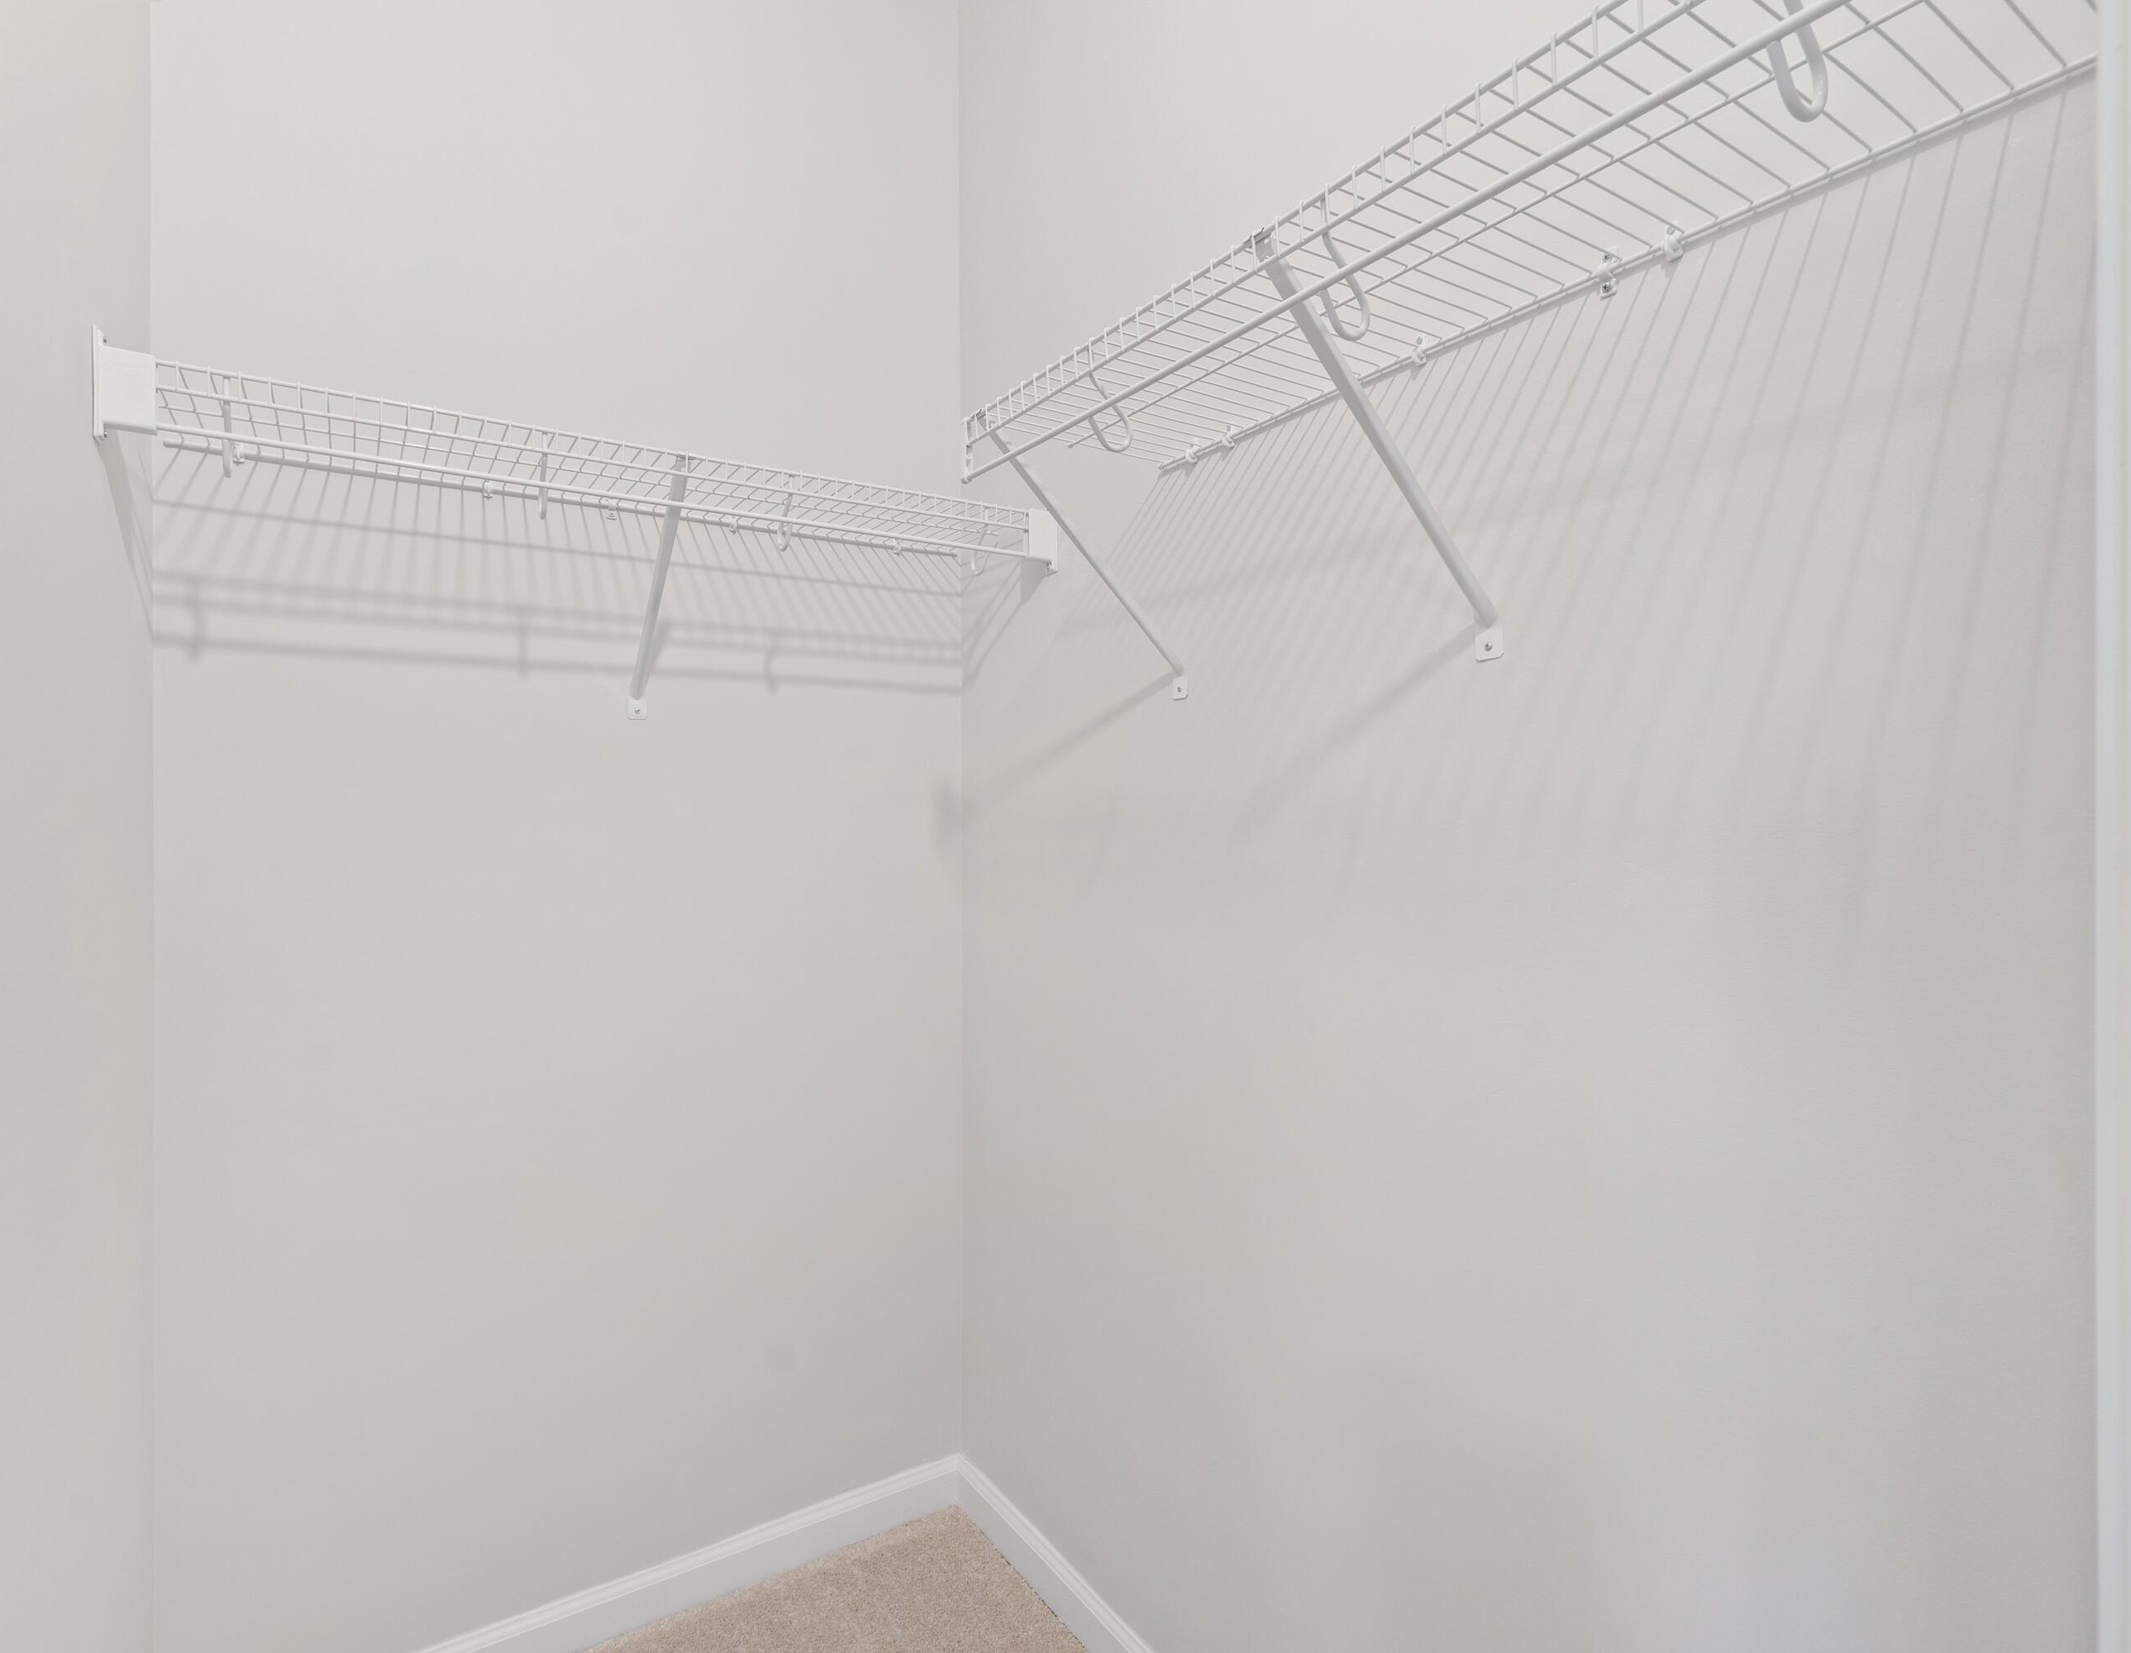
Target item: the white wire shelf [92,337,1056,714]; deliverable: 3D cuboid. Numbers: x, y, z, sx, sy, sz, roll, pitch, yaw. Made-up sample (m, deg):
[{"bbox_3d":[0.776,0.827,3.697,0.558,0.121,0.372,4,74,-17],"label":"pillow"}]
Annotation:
[{"bbox_3d":[-0.587,-0.339,1.488,1.152,0.345,0.318,0,0,-32],"label":"white wire shelf"}]

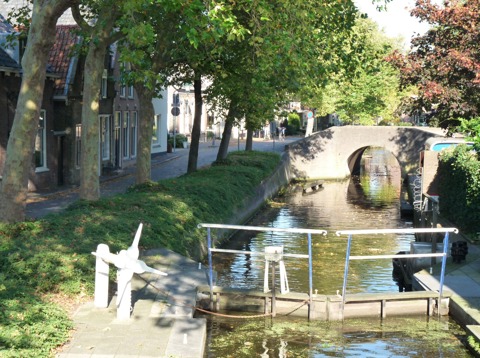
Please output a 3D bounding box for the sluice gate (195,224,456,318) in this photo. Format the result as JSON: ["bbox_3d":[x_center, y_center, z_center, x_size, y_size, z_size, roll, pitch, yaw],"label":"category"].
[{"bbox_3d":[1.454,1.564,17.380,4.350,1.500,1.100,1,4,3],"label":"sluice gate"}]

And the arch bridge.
[{"bbox_3d":[6.788,-1.311,54.023,8.400,2.750,4.500,1,4,9],"label":"arch bridge"}]

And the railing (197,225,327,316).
[{"bbox_3d":[0.364,1.538,17.379,2.220,1.430,0.120,2,4,22],"label":"railing"}]

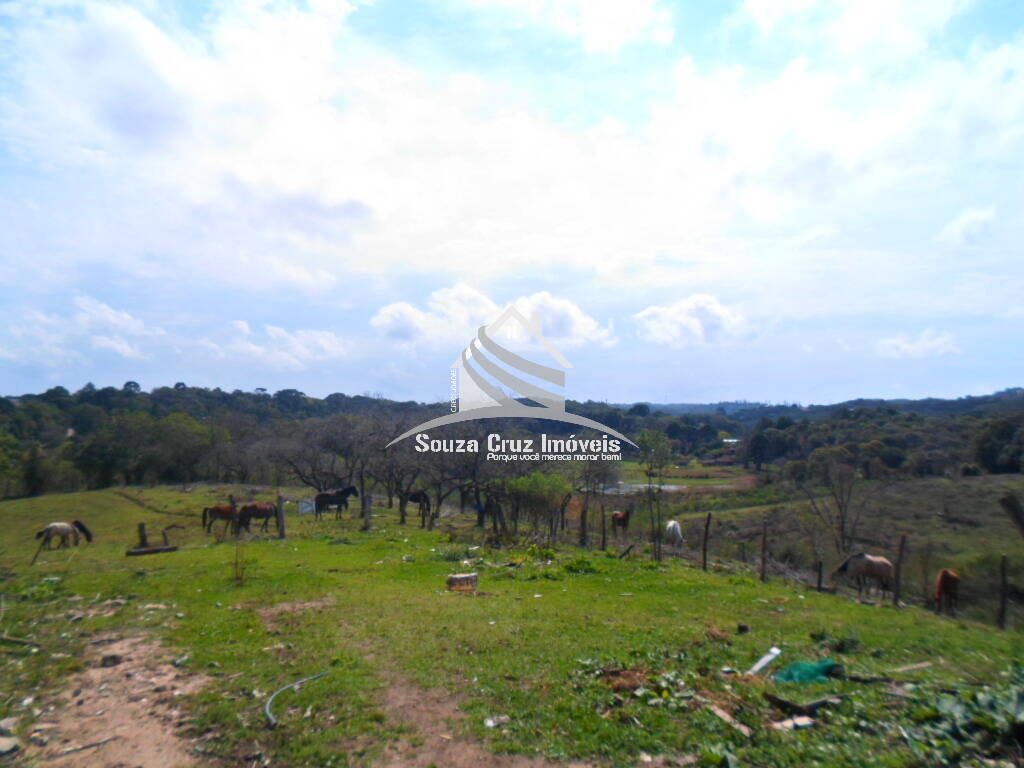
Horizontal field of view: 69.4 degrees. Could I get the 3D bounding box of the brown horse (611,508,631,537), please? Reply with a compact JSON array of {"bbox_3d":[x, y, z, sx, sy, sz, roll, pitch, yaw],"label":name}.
[{"bbox_3d":[5.601,7.143,38.000,0.520,1.400,1.900,1,-2,-23],"label":"brown horse"}]

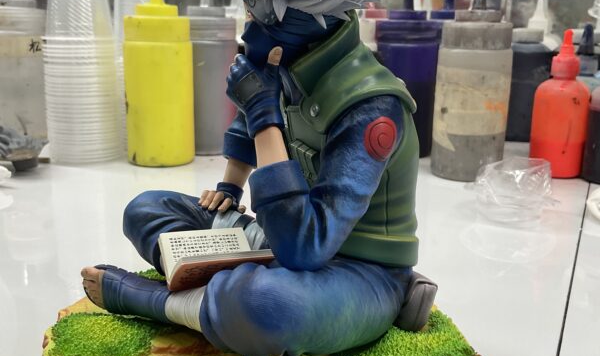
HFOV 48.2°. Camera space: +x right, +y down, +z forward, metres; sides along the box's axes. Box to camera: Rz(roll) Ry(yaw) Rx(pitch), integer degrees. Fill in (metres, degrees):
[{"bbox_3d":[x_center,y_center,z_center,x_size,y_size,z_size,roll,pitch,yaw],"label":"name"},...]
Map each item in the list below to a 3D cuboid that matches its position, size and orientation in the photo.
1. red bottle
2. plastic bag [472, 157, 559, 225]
[{"bbox_3d":[0.275,-0.079,0.700,0.054,0.148,0.054,6,15,21],"label":"red bottle"},{"bbox_3d":[0.180,0.009,0.562,0.070,0.041,0.068,1,14,0],"label":"plastic bag"}]

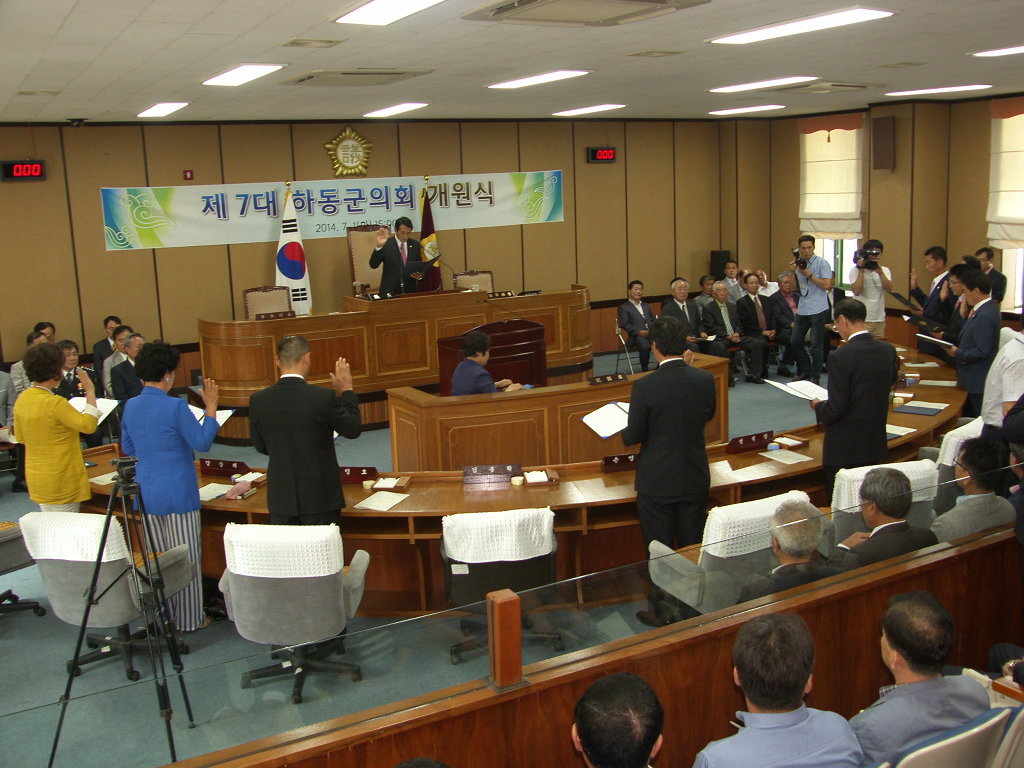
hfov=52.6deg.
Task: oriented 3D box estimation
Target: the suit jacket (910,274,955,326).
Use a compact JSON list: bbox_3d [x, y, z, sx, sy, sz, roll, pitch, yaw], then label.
[{"bbox_3d":[4.086,-0.709,9.990,0.400,0.720,0.470,-5,11,-12],"label":"suit jacket"}]

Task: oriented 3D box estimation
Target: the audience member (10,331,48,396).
[{"bbox_3d":[-4.500,0.128,10.100,0.750,1.270,0.520,2,12,20],"label":"audience member"}]

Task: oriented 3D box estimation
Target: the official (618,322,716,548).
[{"bbox_3d":[0.893,0.508,5.800,0.560,1.730,0.460,-6,12,-19],"label":"official"}]

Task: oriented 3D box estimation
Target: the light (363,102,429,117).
[{"bbox_3d":[-1.265,-2.995,11.268,0.290,0.060,1.240,-8,12,-28],"label":"light"}]

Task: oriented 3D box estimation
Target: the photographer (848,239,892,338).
[{"bbox_3d":[4.117,-0.804,11.847,0.580,1.715,0.500,3,12,30],"label":"photographer"}]

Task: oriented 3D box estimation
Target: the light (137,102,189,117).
[{"bbox_3d":[-3.603,-2.835,10.659,0.310,0.060,1.280,-8,11,-28],"label":"light"}]

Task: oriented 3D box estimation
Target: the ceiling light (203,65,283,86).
[{"bbox_3d":[-1.973,-2.242,7.510,0.290,0.060,1.240,-8,12,-28],"label":"ceiling light"}]

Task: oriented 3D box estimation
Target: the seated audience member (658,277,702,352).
[{"bbox_3d":[2.264,-0.646,12.716,0.560,1.250,0.820,-9,13,-31],"label":"seated audience member"}]

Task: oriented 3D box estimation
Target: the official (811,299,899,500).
[{"bbox_3d":[1.978,0.348,6.005,0.530,1.690,0.460,-9,12,-32],"label":"official"}]

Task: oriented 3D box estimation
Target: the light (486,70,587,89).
[{"bbox_3d":[0.201,-2.563,8.698,0.290,0.060,1.240,-8,12,-28],"label":"light"}]

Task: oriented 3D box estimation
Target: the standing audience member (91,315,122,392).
[{"bbox_3d":[-3.923,-0.058,10.492,0.650,1.284,0.480,6,13,35],"label":"standing audience member"}]

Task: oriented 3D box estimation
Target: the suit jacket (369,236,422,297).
[{"bbox_3d":[-1.300,-1.310,11.769,0.600,0.750,0.360,-7,12,-23],"label":"suit jacket"}]

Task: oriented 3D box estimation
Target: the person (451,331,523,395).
[{"bbox_3d":[-0.168,0.213,8.461,0.720,1.290,0.500,-9,12,-31],"label":"person"}]

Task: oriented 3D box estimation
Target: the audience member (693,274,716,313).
[{"bbox_3d":[2.563,-0.795,13.261,0.480,1.190,0.680,-7,12,-23],"label":"audience member"}]

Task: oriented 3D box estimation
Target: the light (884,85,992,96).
[{"bbox_3d":[4.577,-3.167,11.137,0.290,0.060,1.240,-8,12,-28],"label":"light"}]

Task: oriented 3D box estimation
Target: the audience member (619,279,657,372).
[{"bbox_3d":[1.518,-0.554,11.988,0.500,1.272,0.700,-6,12,-20],"label":"audience member"}]

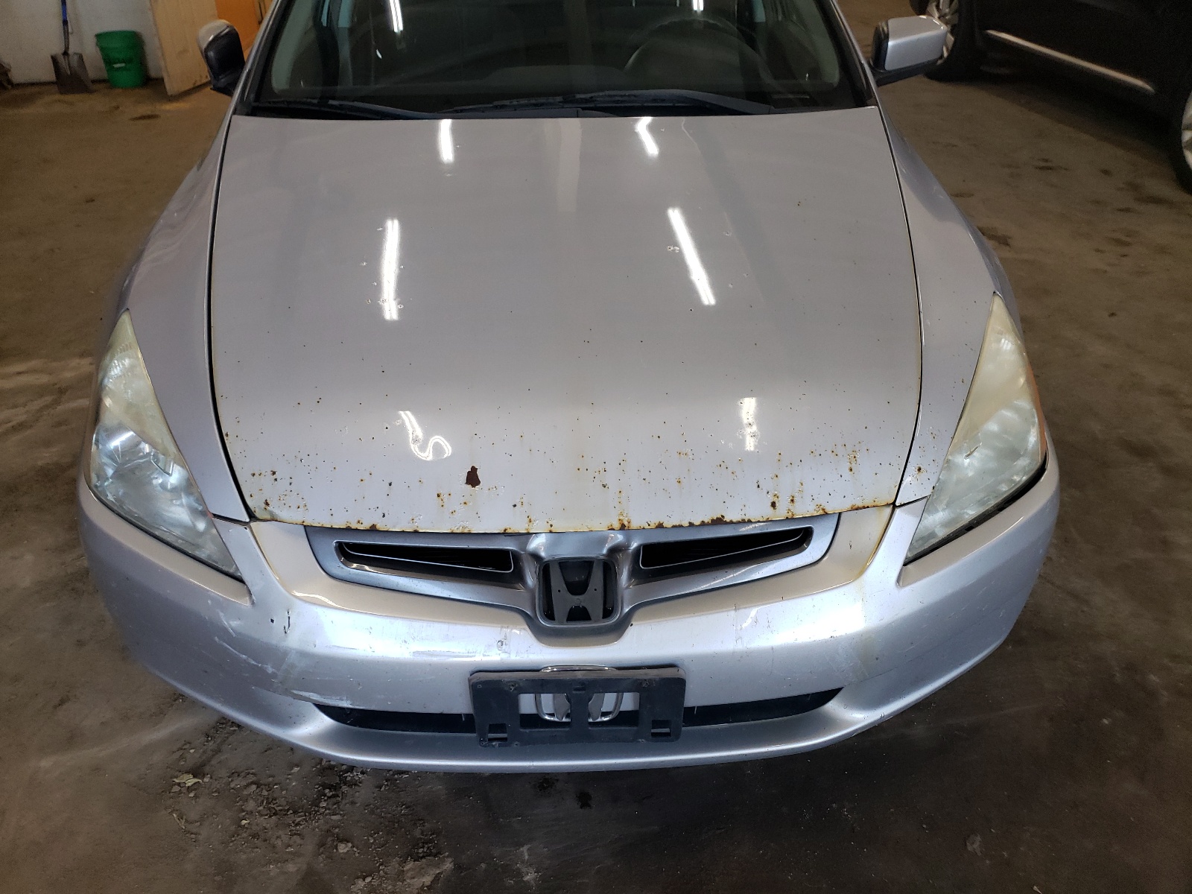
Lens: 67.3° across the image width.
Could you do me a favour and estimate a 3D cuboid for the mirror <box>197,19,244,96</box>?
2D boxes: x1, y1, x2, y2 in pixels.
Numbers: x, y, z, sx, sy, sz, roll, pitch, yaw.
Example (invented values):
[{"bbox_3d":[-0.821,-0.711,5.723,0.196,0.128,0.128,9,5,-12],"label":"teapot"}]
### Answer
[{"bbox_3d":[-0.976,-1.038,2.367,0.130,0.170,0.200,-16,36,-22],"label":"mirror"}]

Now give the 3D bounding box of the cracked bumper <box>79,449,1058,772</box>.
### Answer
[{"bbox_3d":[-0.033,0.220,1.532,1.790,0.490,0.570,-2,34,-2],"label":"cracked bumper"}]

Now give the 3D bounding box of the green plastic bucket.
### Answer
[{"bbox_3d":[-3.652,-2.986,6.898,0.310,0.370,0.310,-2,34,-2],"label":"green plastic bucket"}]

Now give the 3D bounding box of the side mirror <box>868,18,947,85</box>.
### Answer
[{"bbox_3d":[0.824,-1.070,2.401,0.205,0.170,0.130,-8,34,-12],"label":"side mirror"}]

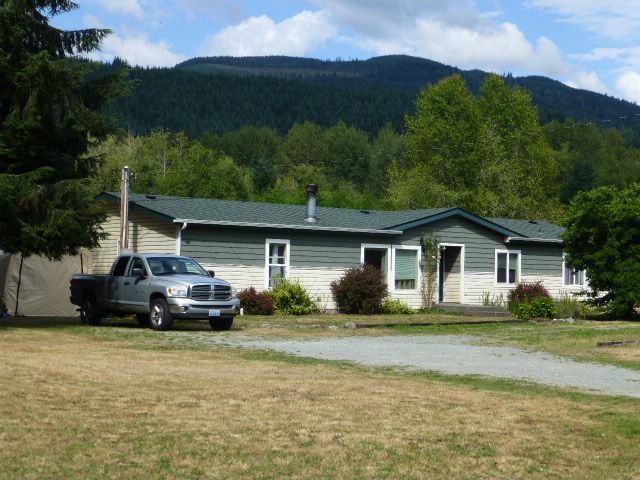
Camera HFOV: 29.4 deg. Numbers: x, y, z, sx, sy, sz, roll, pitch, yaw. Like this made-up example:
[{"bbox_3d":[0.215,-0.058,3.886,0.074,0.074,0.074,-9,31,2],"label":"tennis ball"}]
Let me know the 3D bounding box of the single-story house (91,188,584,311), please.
[{"bbox_3d":[1.203,0.691,47.036,21.090,4.030,9.440,3,-3,-37],"label":"single-story house"}]

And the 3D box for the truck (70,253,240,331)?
[{"bbox_3d":[-4.284,1.291,31.361,2.030,1.920,5.780,3,-2,-38],"label":"truck"}]

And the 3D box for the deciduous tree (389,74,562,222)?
[{"bbox_3d":[9.430,-3.175,74.000,10.500,13.600,9.800,1,-2,0],"label":"deciduous tree"}]

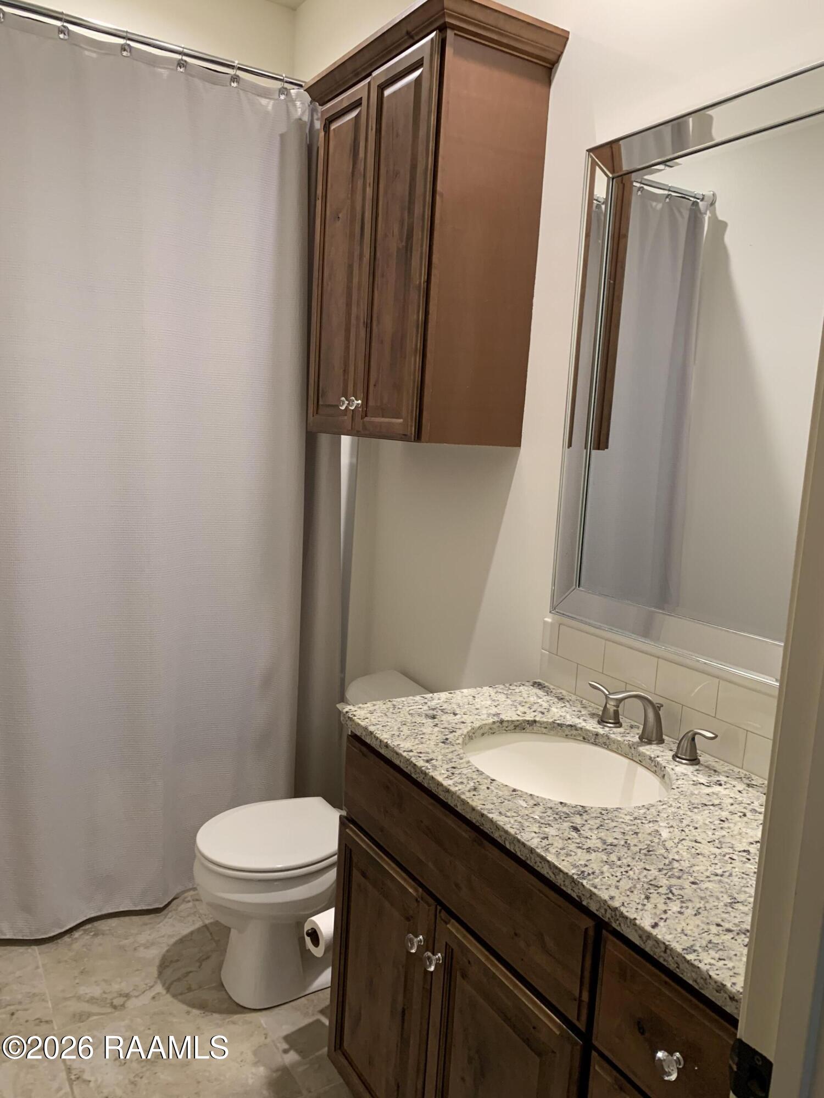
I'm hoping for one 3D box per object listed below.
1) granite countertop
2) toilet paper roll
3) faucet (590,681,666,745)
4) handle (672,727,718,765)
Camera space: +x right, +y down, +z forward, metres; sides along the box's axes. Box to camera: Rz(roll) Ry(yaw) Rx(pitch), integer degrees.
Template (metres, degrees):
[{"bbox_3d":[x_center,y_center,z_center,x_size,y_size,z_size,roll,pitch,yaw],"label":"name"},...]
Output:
[{"bbox_3d":[0.366,0.430,1.443,0.556,0.030,1.090,-2,9,-31],"label":"granite countertop"},{"bbox_3d":[-0.182,0.885,1.911,0.100,0.085,0.085,-3,10,-39],"label":"toilet paper roll"},{"bbox_3d":[0.410,0.324,1.710,0.163,0.110,0.204,-2,9,-31],"label":"faucet"},{"bbox_3d":[0.540,0.372,1.563,0.051,0.071,0.095,-2,9,-31],"label":"handle"}]

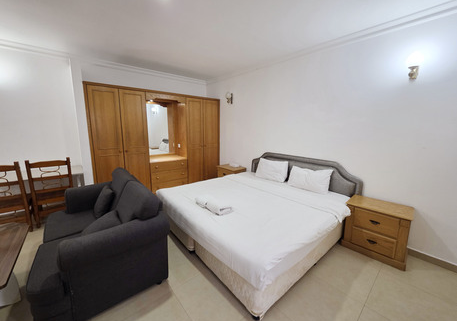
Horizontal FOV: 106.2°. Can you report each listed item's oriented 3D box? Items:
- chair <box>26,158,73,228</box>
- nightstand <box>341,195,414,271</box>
[{"bbox_3d":[-2.743,0.446,2.728,0.445,1.002,0.460,-8,14,-39],"label":"chair"},{"bbox_3d":[1.845,0.846,2.158,0.430,0.592,0.590,-8,14,-39],"label":"nightstand"}]

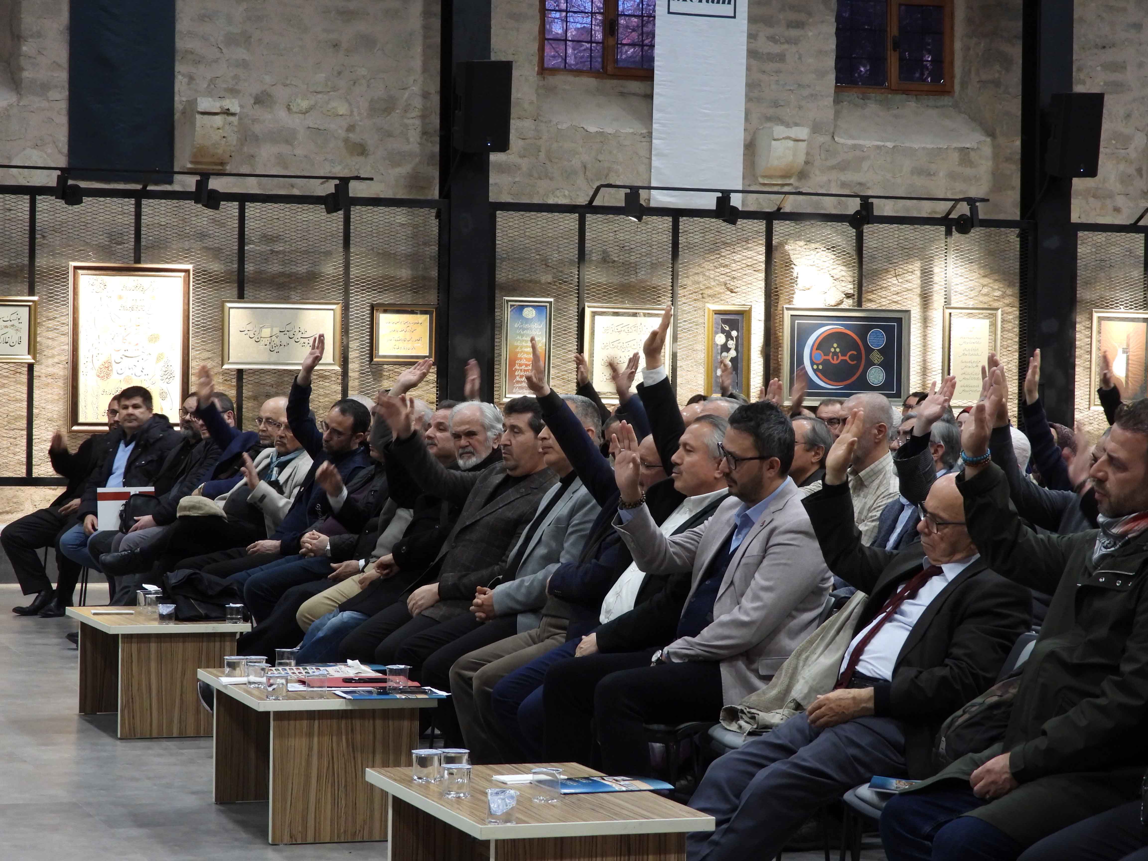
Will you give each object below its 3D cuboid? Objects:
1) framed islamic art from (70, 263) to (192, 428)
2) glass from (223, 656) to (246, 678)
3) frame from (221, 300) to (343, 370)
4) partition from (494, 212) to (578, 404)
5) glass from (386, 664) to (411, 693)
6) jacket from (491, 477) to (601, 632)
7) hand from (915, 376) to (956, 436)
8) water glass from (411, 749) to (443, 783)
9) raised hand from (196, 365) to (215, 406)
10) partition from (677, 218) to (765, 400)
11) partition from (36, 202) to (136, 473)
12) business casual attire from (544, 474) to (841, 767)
[{"bbox_3d":[-2.975,-0.542,18.918,0.829,1.130,0.045,1,1,-19],"label":"framed islamic art"},{"bbox_3d":[-1.072,0.752,8.915,0.071,0.071,0.071,0,1,-20],"label":"glass"},{"bbox_3d":[-1.927,-0.629,18.631,0.797,0.454,0.040,1,1,-18],"label":"frame"},{"bbox_3d":[-0.278,-0.597,19.872,0.640,1.880,0.040,1,1,-19],"label":"partition"},{"bbox_3d":[-0.539,0.765,8.652,0.072,0.073,0.072,1,1,0],"label":"glass"},{"bbox_3d":[-0.030,0.408,9.002,0.430,0.580,0.470,1,1,-21],"label":"jacket"},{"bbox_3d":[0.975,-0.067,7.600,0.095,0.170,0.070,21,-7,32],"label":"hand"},{"bbox_3d":[-0.357,0.808,6.787,0.072,0.072,0.072,1,1,0],"label":"water glass"},{"bbox_3d":[-1.839,-0.228,14.065,0.085,0.195,0.055,-5,1,41],"label":"raised hand"},{"bbox_3d":[1.020,-0.571,19.780,0.673,1.819,0.040,0,1,-20],"label":"partition"},{"bbox_3d":[-3.280,-0.623,18.861,0.663,1.880,0.040,1,1,-19],"label":"partition"},{"bbox_3d":[0.327,0.684,8.057,0.800,1.080,0.580,0,1,-21],"label":"business casual attire"}]

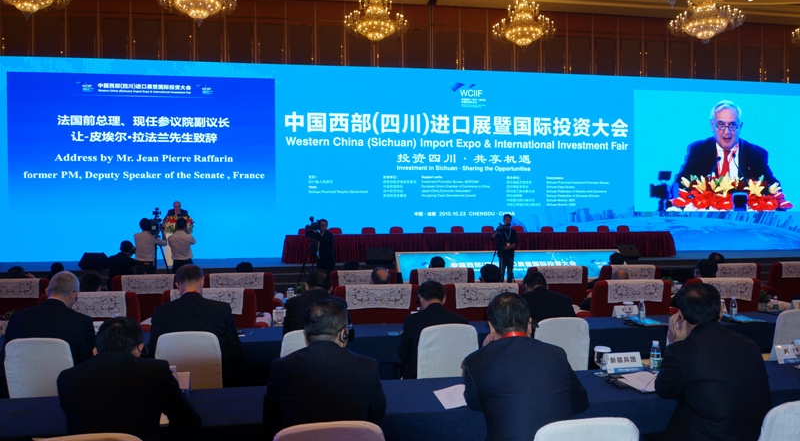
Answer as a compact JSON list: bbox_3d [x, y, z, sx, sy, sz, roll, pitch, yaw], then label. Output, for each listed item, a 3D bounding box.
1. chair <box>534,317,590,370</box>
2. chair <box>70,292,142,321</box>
[{"bbox_3d":[1.147,1.162,4.607,0.450,0.930,0.550,0,1,-13],"label":"chair"},{"bbox_3d":[-2.763,1.130,5.625,0.780,1.020,0.780,0,1,-9],"label":"chair"}]

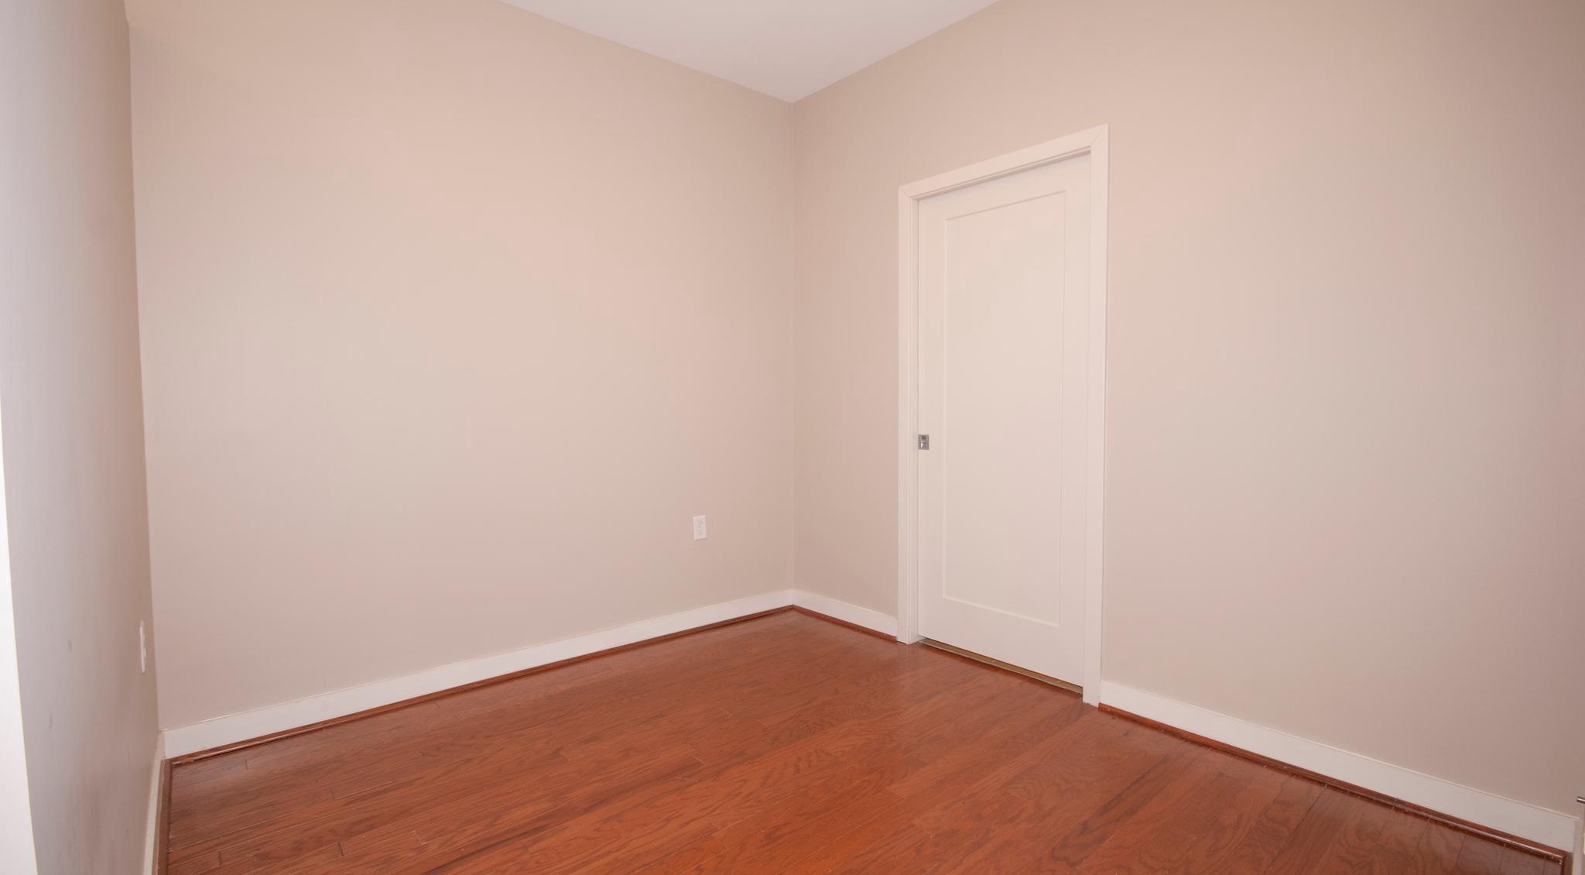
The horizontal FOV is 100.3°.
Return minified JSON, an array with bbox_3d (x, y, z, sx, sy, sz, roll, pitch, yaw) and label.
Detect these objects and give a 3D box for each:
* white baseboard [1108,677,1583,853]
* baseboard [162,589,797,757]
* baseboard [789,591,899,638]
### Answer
[{"bbox_3d":[1.519,0.947,2.022,0.018,0.097,1.128,-3,4,-42],"label":"white baseboard"},{"bbox_3d":[-0.988,0.921,2.876,2.535,0.097,0.018,-2,3,-38],"label":"baseboard"},{"bbox_3d":[0.259,0.888,3.402,0.018,0.097,0.737,-3,4,-42],"label":"baseboard"}]

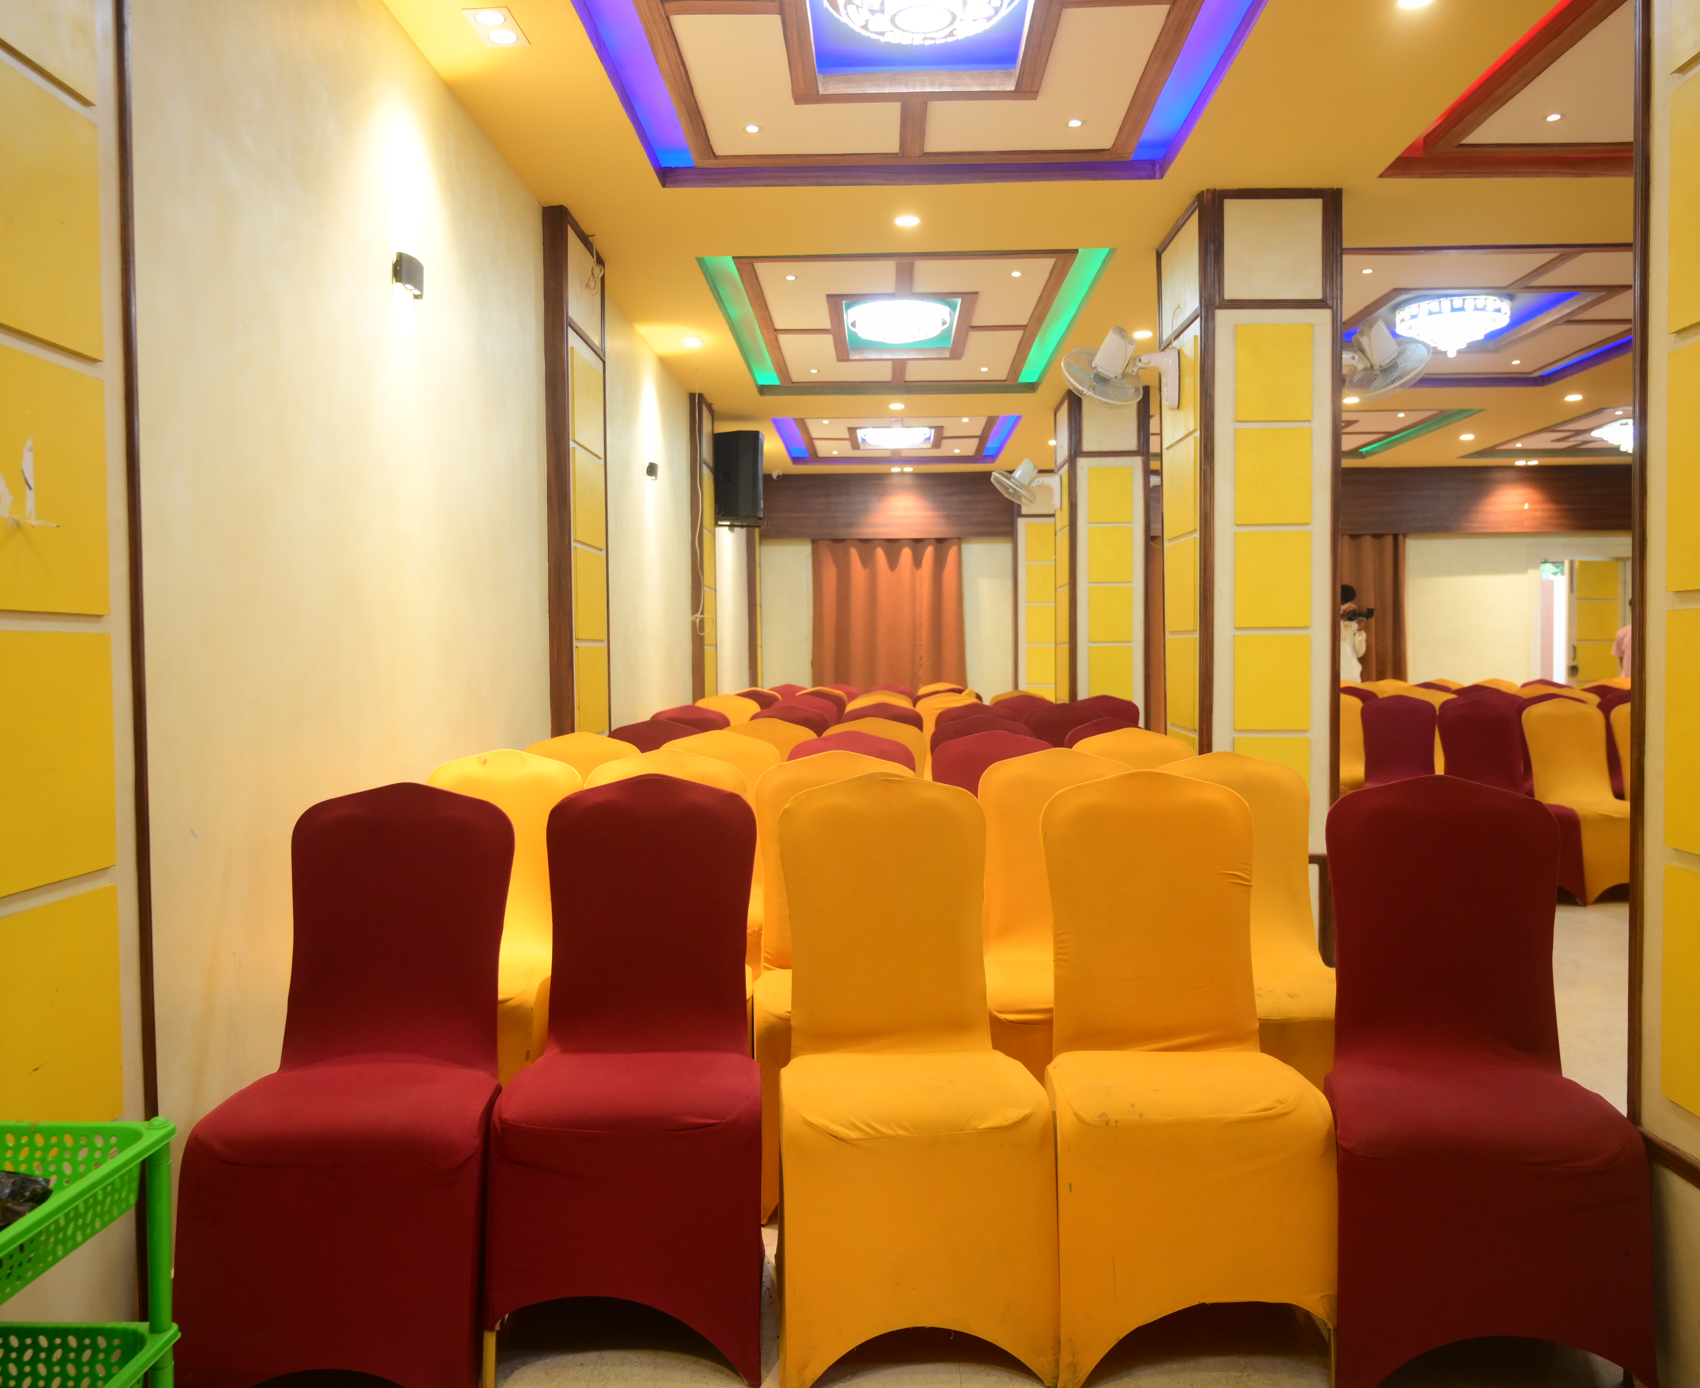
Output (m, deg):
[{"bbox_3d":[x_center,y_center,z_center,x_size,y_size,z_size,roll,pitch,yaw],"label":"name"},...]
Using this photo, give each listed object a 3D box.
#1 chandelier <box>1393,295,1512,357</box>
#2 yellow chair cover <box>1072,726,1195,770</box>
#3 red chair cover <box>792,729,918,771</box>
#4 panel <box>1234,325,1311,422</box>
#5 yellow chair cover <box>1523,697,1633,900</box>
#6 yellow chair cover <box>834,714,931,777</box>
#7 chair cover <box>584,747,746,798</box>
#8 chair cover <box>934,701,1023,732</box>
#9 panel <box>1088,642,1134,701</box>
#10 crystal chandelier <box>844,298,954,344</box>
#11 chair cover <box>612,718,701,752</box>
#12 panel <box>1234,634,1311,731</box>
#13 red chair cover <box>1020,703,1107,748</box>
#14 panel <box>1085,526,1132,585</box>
[{"bbox_3d":[3.407,-2.066,7.845,0.610,0.330,0.610,0,2,1],"label":"chandelier"},{"bbox_3d":[0.877,0.577,4.033,0.450,0.930,0.580,0,2,1],"label":"yellow chair cover"},{"bbox_3d":[0.005,0.587,4.003,0.450,0.930,0.580,0,2,1],"label":"red chair cover"},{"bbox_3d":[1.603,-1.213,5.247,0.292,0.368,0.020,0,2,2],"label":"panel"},{"bbox_3d":[3.610,0.492,6.700,0.455,0.945,0.560,-1,2,-7],"label":"yellow chair cover"},{"bbox_3d":[0.083,0.563,4.849,0.450,0.945,0.530,0,2,2],"label":"yellow chair cover"},{"bbox_3d":[-0.452,0.617,3.163,0.450,0.945,0.530,0,2,2],"label":"chair cover"},{"bbox_3d":[0.589,0.520,6.165,0.450,0.945,0.530,0,2,2],"label":"chair cover"},{"bbox_3d":[1.589,-0.128,8.427,0.267,0.336,0.020,0,2,1],"label":"panel"},{"bbox_3d":[0.255,-1.892,7.093,0.540,0.200,0.540,0,2,1],"label":"crystal chandelier"},{"bbox_3d":[-0.729,0.569,5.003,0.450,0.930,0.580,0,2,1],"label":"chair cover"},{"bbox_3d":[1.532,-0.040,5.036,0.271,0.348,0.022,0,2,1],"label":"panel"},{"bbox_3d":[1.045,0.520,6.537,0.455,0.945,0.560,0,2,1],"label":"red chair cover"},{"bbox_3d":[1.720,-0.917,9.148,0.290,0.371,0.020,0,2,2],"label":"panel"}]

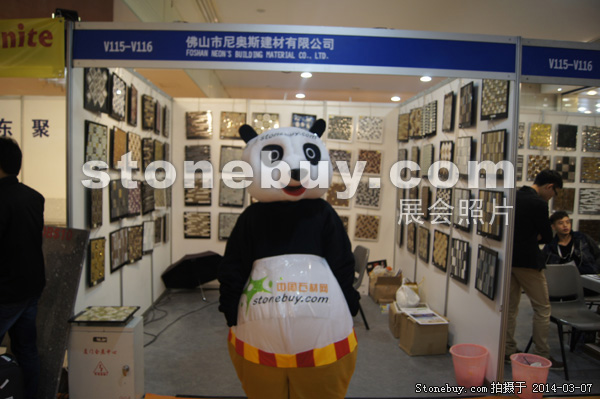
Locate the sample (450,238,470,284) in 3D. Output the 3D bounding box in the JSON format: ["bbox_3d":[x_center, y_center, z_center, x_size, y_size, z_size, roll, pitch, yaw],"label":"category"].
[{"bbox_3d":[1.388,0.524,3.887,0.022,0.344,0.338,1,3,-3],"label":"sample"}]

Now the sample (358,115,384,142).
[{"bbox_3d":[0.947,-0.938,6.067,0.345,0.357,0.025,1,3,-3],"label":"sample"}]

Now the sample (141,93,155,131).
[{"bbox_3d":[-1.588,-0.903,4.721,0.025,0.357,0.338,1,3,1],"label":"sample"}]

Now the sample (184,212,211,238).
[{"bbox_3d":[-1.367,0.347,6.014,0.343,0.360,0.025,1,3,-3],"label":"sample"}]

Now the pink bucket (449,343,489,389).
[{"bbox_3d":[1.273,1.252,3.372,0.270,0.243,0.270,2,4,0],"label":"pink bucket"}]

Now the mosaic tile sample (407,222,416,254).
[{"bbox_3d":[1.286,0.437,5.174,0.026,0.342,0.340,2,4,0],"label":"mosaic tile sample"}]

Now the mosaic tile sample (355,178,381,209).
[{"bbox_3d":[0.918,-0.050,6.024,0.340,0.342,0.026,1,4,-3],"label":"mosaic tile sample"}]

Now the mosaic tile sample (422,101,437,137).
[{"bbox_3d":[1.365,-0.837,4.707,0.025,0.355,0.335,1,3,-11],"label":"mosaic tile sample"}]

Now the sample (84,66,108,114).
[{"bbox_3d":[-1.497,-0.823,3.326,0.025,0.357,0.338,2,3,7],"label":"sample"}]

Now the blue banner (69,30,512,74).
[{"bbox_3d":[0.004,-0.979,2.992,2.940,0.192,0.030,1,3,-3],"label":"blue banner"}]

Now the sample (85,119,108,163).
[{"bbox_3d":[-1.480,-0.384,3.288,0.026,0.342,0.340,1,4,-3],"label":"sample"}]

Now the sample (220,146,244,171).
[{"bbox_3d":[-0.874,-0.520,5.853,0.338,0.357,0.028,1,3,-4],"label":"sample"}]

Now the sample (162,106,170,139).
[{"bbox_3d":[-1.605,-0.922,5.384,0.025,0.355,0.335,1,3,-7],"label":"sample"}]

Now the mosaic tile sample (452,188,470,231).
[{"bbox_3d":[1.401,0.084,3.877,0.030,0.345,0.335,1,3,-3],"label":"mosaic tile sample"}]

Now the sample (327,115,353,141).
[{"bbox_3d":[0.542,-0.947,6.024,0.337,0.349,0.022,1,3,-7],"label":"sample"}]

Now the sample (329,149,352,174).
[{"bbox_3d":[0.536,-0.494,5.985,0.325,0.335,0.030,1,3,-3],"label":"sample"}]

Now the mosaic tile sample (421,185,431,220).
[{"bbox_3d":[1.323,0.043,4.703,0.026,0.342,0.340,2,4,2],"label":"mosaic tile sample"}]

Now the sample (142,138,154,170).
[{"bbox_3d":[-1.582,-0.467,4.696,0.030,0.345,0.335,1,3,-3],"label":"sample"}]

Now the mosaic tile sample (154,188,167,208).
[{"bbox_3d":[-1.593,-0.084,5.109,0.026,0.342,0.340,2,4,0],"label":"mosaic tile sample"}]

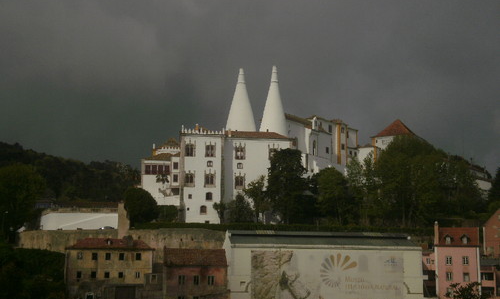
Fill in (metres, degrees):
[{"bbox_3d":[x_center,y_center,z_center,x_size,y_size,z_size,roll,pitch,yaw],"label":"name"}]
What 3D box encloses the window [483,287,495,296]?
[{"bbox_3d":[44.390,26.444,137.000,2.300,1.600,0.300,1,-11,-5],"label":"window"}]

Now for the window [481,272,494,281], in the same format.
[{"bbox_3d":[44.222,23.655,137.000,2.400,1.400,0.300,1,-11,-5],"label":"window"}]

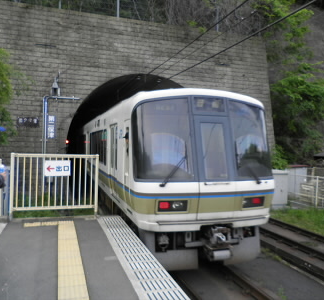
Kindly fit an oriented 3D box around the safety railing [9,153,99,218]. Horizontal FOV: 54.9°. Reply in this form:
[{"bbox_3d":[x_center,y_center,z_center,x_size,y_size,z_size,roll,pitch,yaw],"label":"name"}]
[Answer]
[{"bbox_3d":[-2.175,0.737,6.389,1.720,1.320,0.075,2,0,-18],"label":"safety railing"}]

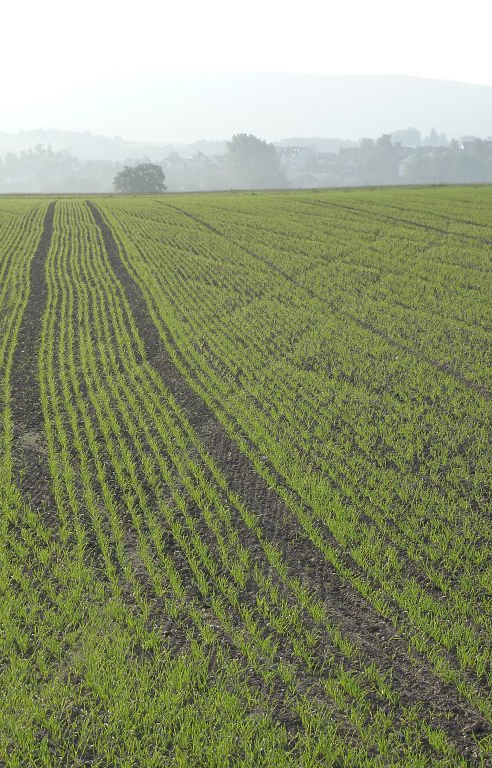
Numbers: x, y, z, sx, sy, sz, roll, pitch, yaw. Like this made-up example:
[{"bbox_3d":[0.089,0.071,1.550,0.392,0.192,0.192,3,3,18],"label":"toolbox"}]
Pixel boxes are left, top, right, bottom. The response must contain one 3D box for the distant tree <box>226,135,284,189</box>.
[{"bbox_3d":[2.750,-63.310,540.000,16.810,19.120,15.940,0,7,0],"label":"distant tree"}]

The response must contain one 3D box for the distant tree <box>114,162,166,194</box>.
[{"bbox_3d":[-16.570,-31.360,290.000,8.400,6.220,8.090,0,7,0],"label":"distant tree"}]

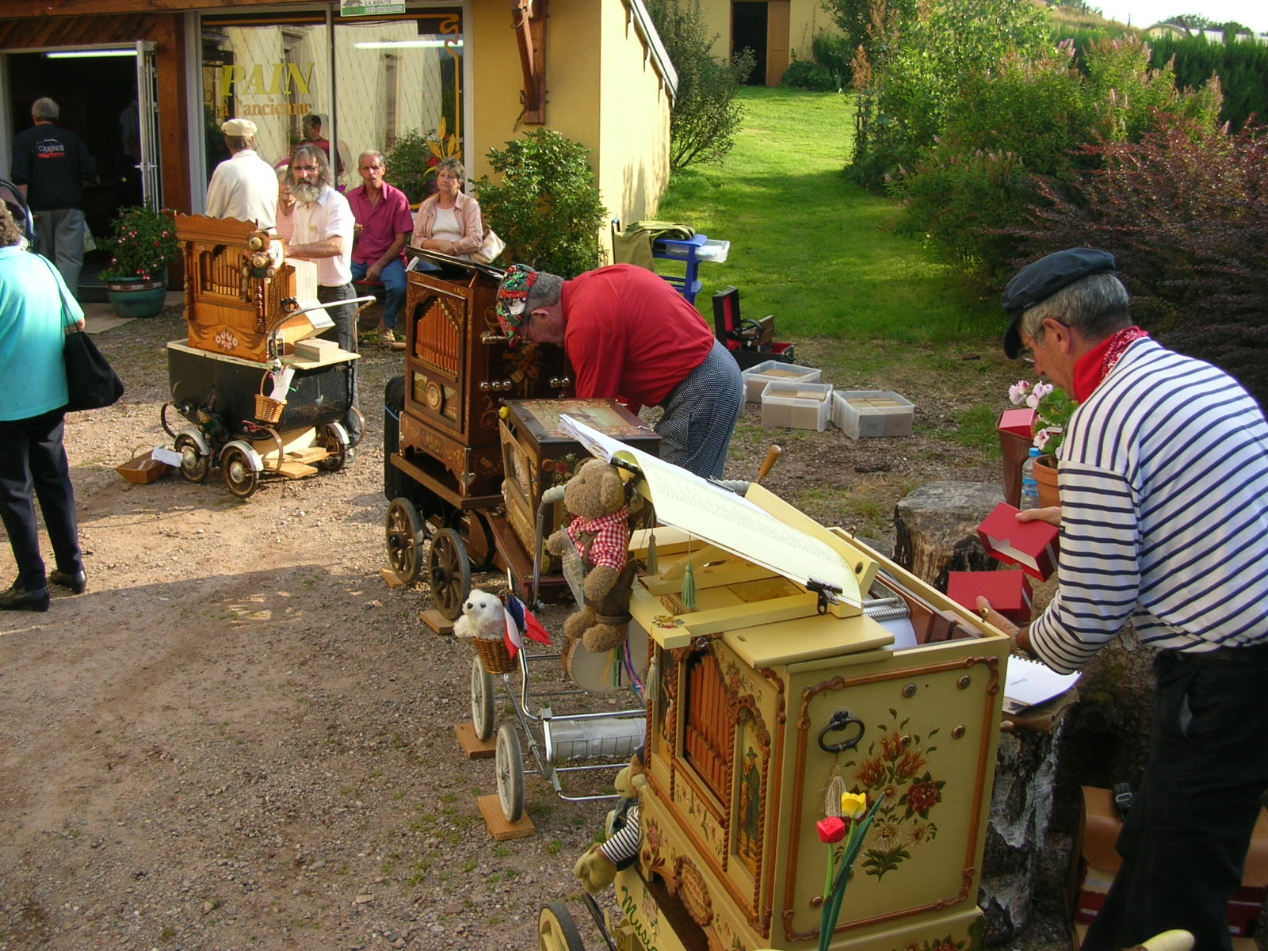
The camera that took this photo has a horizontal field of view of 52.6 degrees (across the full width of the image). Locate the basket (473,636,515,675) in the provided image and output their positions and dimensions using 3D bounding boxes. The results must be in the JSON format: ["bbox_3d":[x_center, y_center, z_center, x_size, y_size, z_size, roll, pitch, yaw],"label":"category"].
[{"bbox_3d":[-0.374,0.484,3.450,0.120,0.110,0.120,1,14,0],"label":"basket"}]

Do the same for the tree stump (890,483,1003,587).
[{"bbox_3d":[1.000,0.199,4.050,0.390,0.310,0.380,1,14,0],"label":"tree stump"}]

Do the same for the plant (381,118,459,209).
[{"bbox_3d":[-1.732,-2.471,10.400,0.640,0.850,0.600,-2,13,-13],"label":"plant"}]

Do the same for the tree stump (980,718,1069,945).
[{"bbox_3d":[0.710,0.764,2.520,0.340,0.720,0.340,1,14,0],"label":"tree stump"}]

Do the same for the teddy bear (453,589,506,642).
[{"bbox_3d":[-0.411,0.385,3.420,0.150,0.165,0.140,-6,16,-24],"label":"teddy bear"}]

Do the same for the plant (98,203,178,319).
[{"bbox_3d":[-3.563,-1.554,9.250,0.600,0.800,0.600,1,14,0],"label":"plant"}]

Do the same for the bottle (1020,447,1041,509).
[{"bbox_3d":[1.238,0.059,3.950,0.086,0.300,0.086,1,14,0],"label":"bottle"}]

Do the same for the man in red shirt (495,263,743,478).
[{"bbox_3d":[-0.053,-0.127,5.000,0.920,1.380,0.550,-2,13,-11],"label":"man in red shirt"}]

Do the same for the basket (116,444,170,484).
[{"bbox_3d":[-2.535,-0.082,6.689,0.190,0.180,0.430,1,14,2],"label":"basket"}]

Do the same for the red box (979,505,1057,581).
[{"bbox_3d":[0.760,0.131,2.500,0.077,0.086,0.137,-47,42,-12],"label":"red box"}]

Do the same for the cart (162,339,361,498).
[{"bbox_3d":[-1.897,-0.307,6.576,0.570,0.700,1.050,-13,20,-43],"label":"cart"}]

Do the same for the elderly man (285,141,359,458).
[{"bbox_3d":[-1.680,-0.935,7.050,0.500,1.730,0.440,7,14,25],"label":"elderly man"}]

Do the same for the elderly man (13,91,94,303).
[{"bbox_3d":[-4.794,-2.235,10.650,0.620,1.740,0.420,-2,13,-14],"label":"elderly man"}]

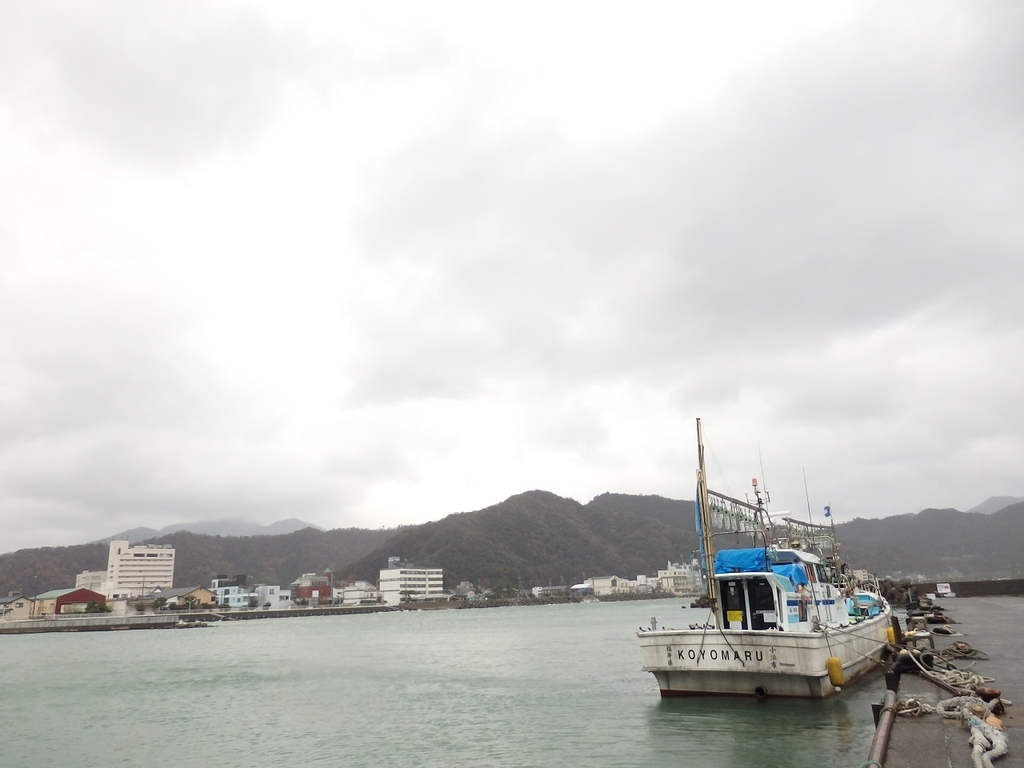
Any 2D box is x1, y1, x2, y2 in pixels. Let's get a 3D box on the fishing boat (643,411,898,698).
[{"bbox_3d":[9.562,5.661,24.145,4.277,6.858,16.920,-13,-19,32],"label":"fishing boat"}]

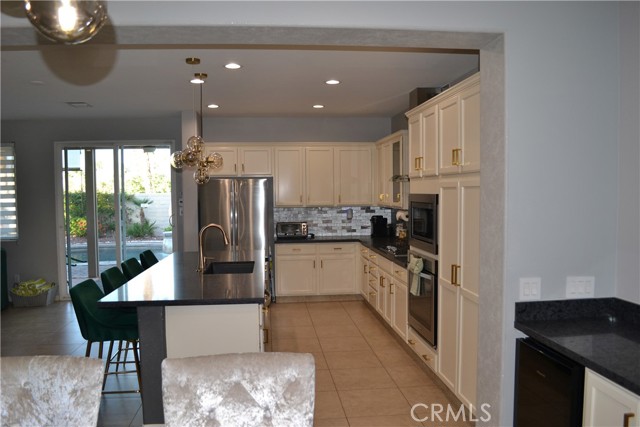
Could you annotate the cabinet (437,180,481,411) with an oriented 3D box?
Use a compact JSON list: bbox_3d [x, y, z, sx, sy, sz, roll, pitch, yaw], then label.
[{"bbox_3d":[1.301,0.532,3.469,0.610,1.590,0.870,-1,2,-7],"label":"cabinet"}]

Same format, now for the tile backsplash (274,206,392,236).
[{"bbox_3d":[0.217,0.125,7.449,1.850,0.462,0.025,-1,2,-7],"label":"tile backsplash"}]

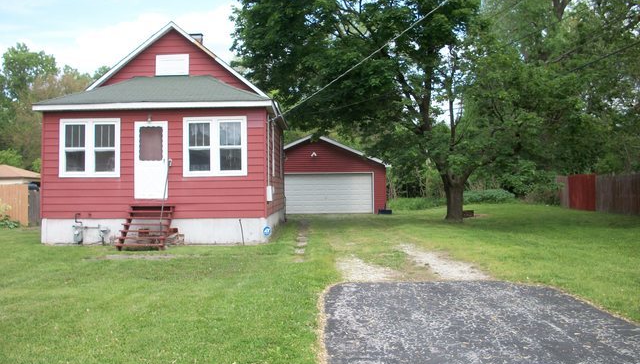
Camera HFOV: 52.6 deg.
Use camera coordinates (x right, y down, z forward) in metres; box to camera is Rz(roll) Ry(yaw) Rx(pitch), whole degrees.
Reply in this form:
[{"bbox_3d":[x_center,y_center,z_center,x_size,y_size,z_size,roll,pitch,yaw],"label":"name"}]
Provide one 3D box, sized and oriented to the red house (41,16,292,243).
[{"bbox_3d":[-4.500,-1.560,21.900,6.450,6.550,9.400,0,0,0],"label":"red house"}]

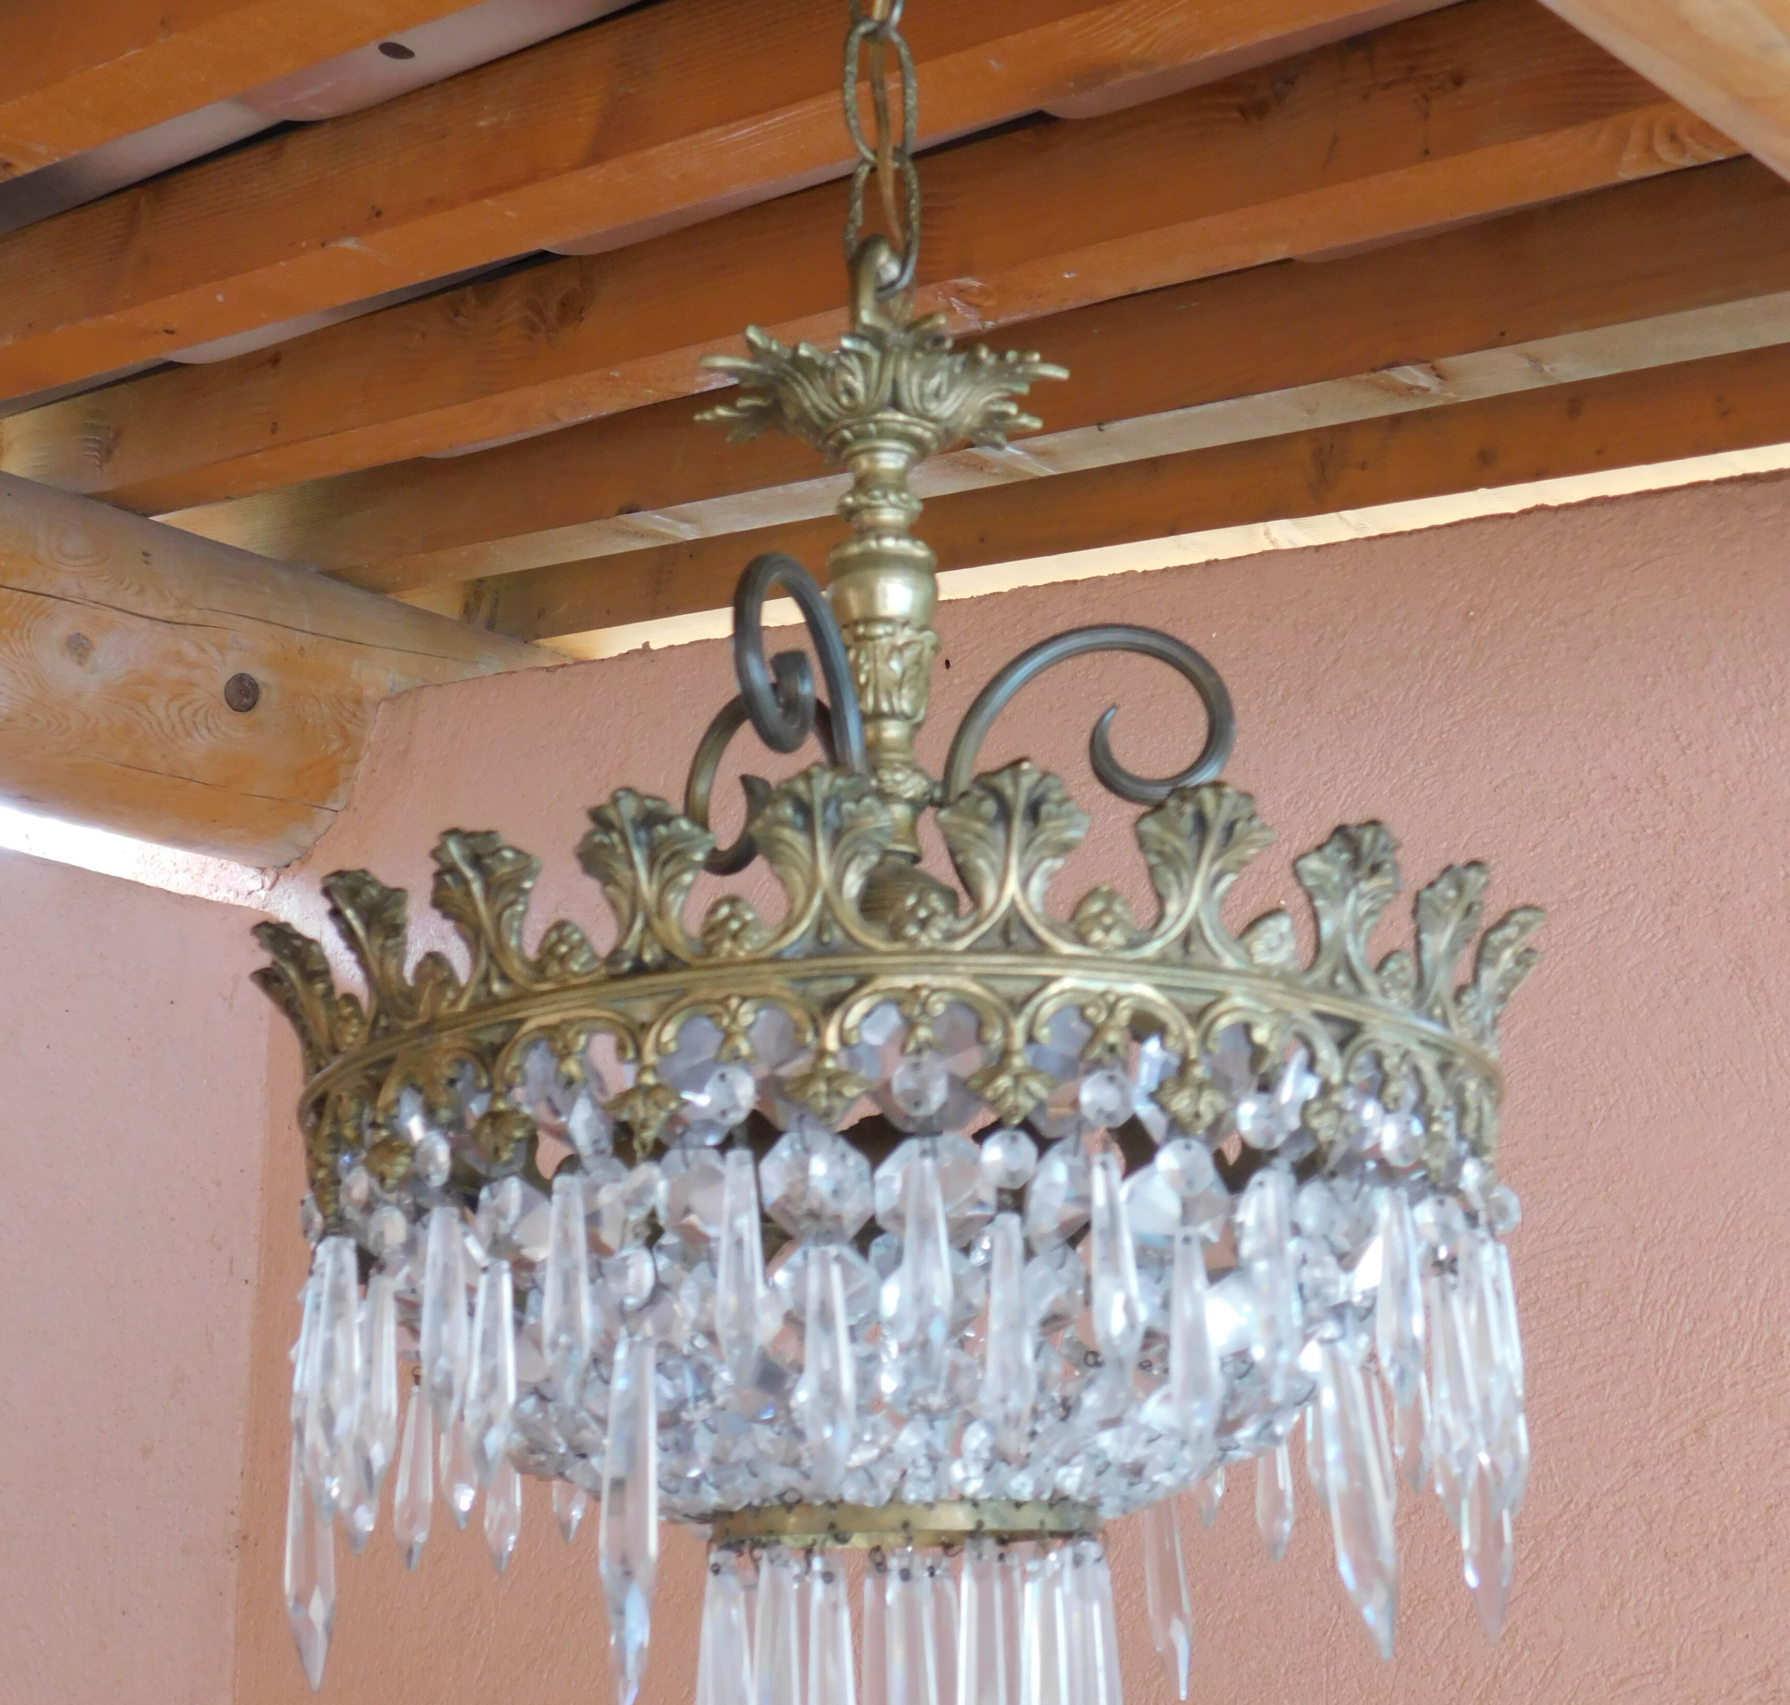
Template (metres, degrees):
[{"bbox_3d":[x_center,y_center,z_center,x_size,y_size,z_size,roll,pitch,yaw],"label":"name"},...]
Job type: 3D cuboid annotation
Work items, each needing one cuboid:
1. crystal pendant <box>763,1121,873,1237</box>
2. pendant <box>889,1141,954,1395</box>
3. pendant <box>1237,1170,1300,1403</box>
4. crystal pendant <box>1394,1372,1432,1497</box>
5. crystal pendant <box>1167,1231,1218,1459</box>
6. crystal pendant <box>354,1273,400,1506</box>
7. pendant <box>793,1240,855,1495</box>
[{"bbox_3d":[-0.021,0.088,0.842,0.031,0.033,0.014,-3,-8,8],"label":"crystal pendant"},{"bbox_3d":[0.007,0.105,0.787,0.016,0.065,0.011,0,-19,-1],"label":"pendant"},{"bbox_3d":[0.100,0.115,0.832,0.015,0.062,0.012,9,-20,-29],"label":"pendant"},{"bbox_3d":[0.178,0.189,1.066,0.011,0.064,0.013,5,-18,-19],"label":"crystal pendant"},{"bbox_3d":[0.079,0.129,0.816,0.014,0.062,0.011,6,-19,-22],"label":"crystal pendant"},{"bbox_3d":[-0.141,0.146,0.848,0.011,0.064,0.015,14,-24,-35],"label":"crystal pendant"},{"bbox_3d":[-0.017,0.129,0.780,0.016,0.064,0.011,-3,-19,6],"label":"pendant"}]

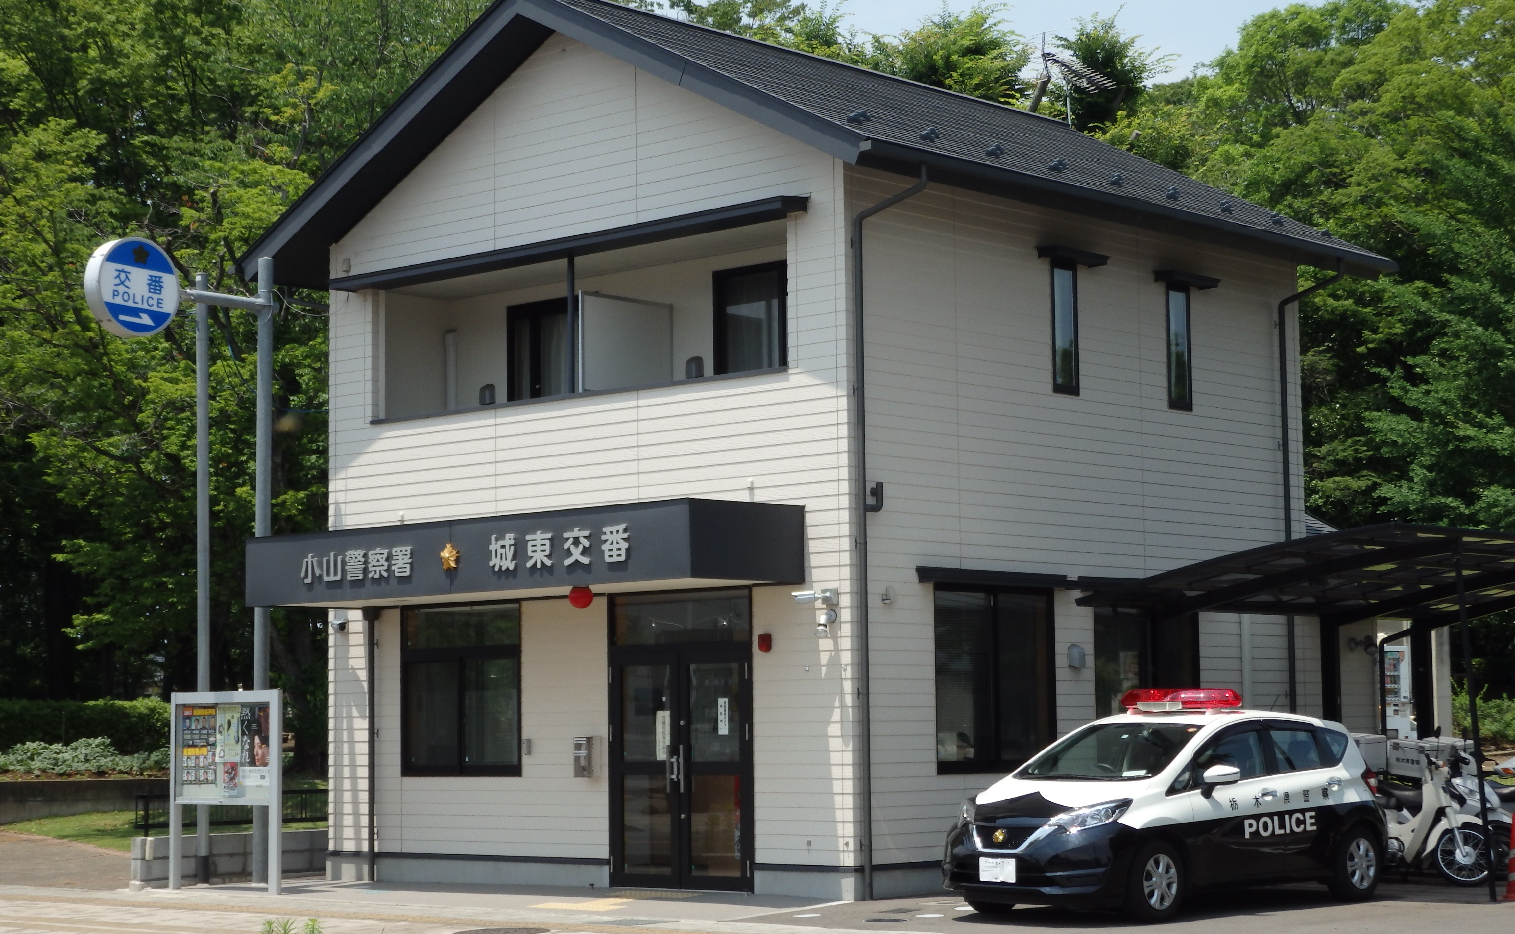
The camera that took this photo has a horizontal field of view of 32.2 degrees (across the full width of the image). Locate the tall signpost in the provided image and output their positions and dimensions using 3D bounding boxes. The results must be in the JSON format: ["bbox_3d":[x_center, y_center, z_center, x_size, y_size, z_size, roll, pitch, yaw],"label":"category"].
[{"bbox_3d":[-5.226,0.887,24.020,0.260,5.900,1.960,-6,-7,41],"label":"tall signpost"}]

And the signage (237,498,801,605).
[{"bbox_3d":[-2.150,0.796,22.675,5.570,0.630,1.380,-6,-7,41],"label":"signage"}]

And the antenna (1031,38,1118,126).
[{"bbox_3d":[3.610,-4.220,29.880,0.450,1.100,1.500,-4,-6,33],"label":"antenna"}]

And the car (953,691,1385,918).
[{"bbox_3d":[3.081,2.485,19.683,1.740,1.650,4.100,-6,-8,44],"label":"car"}]

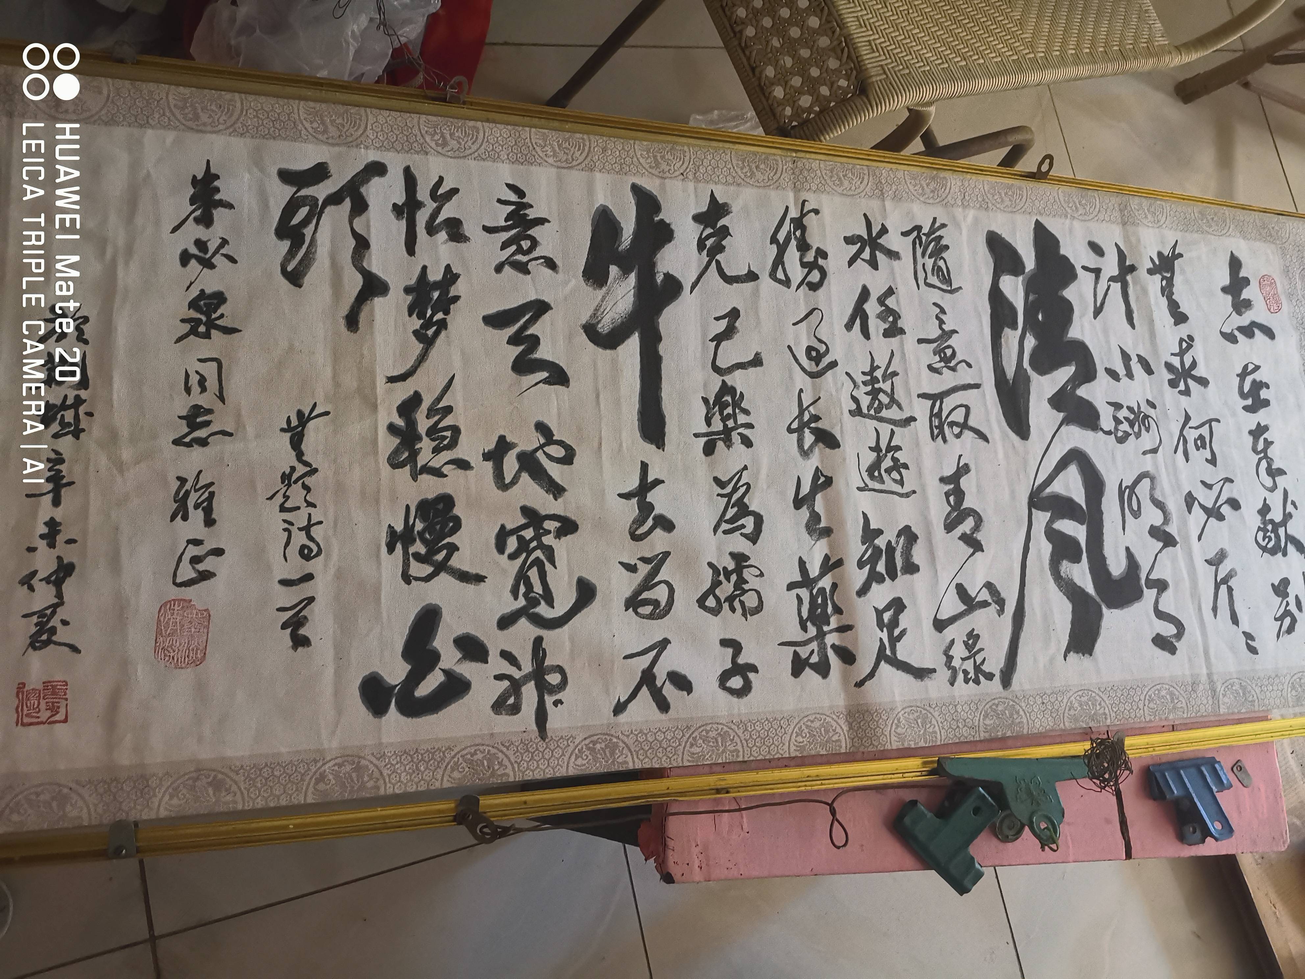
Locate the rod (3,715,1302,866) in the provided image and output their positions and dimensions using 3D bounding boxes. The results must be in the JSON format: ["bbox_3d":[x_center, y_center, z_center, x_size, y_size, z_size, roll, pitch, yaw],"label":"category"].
[{"bbox_3d":[0.123,0.204,0.726,1.126,0.017,0.016,0,78,-20],"label":"rod"}]

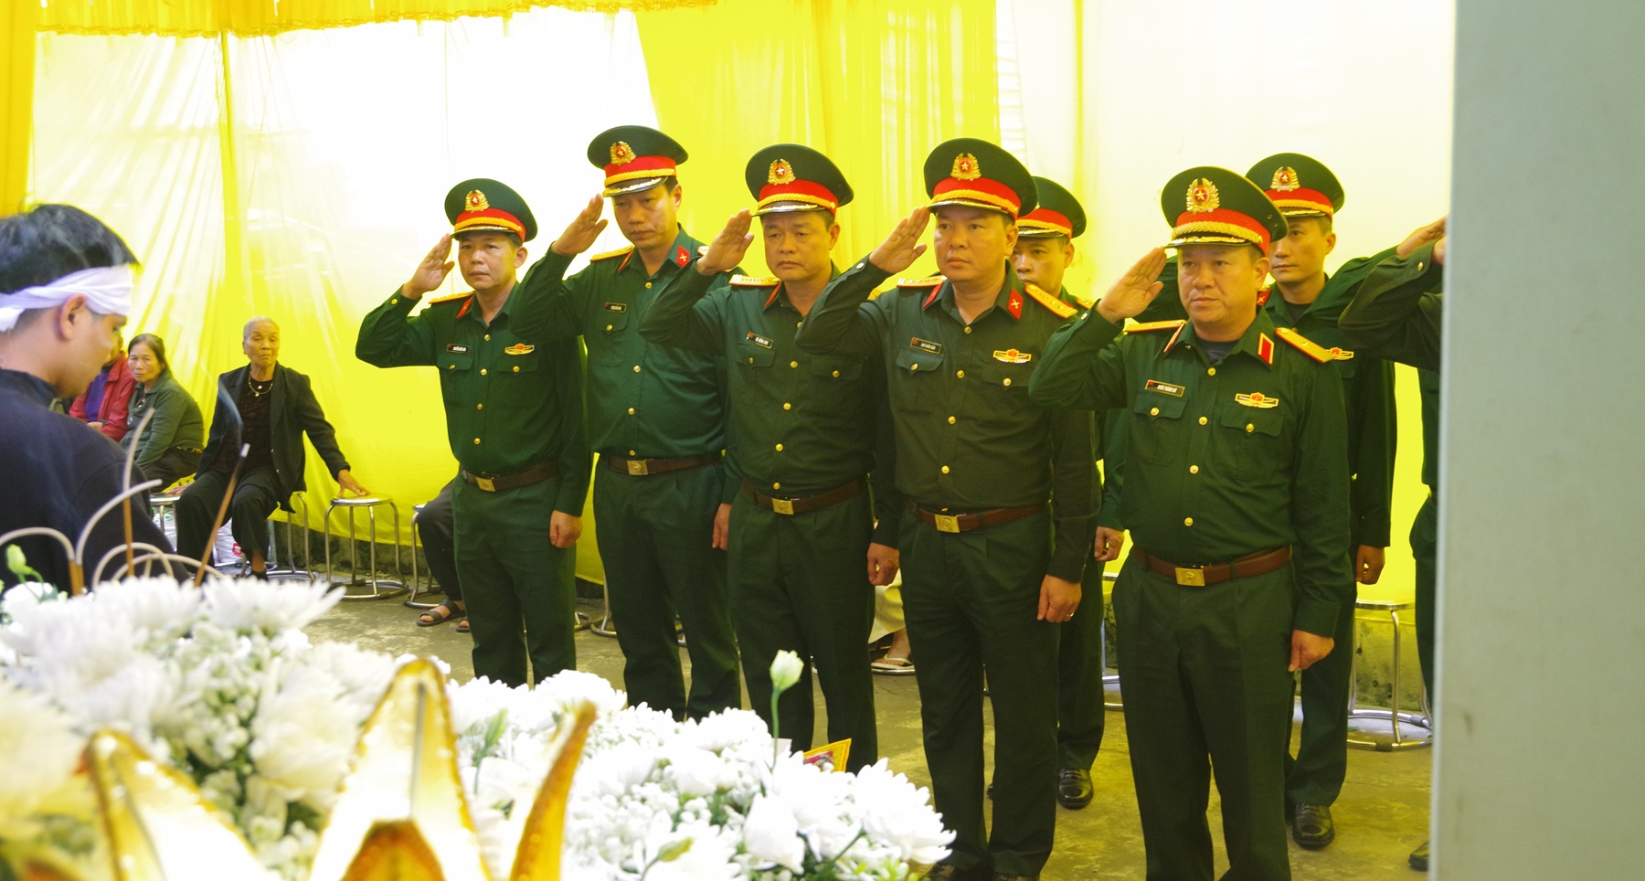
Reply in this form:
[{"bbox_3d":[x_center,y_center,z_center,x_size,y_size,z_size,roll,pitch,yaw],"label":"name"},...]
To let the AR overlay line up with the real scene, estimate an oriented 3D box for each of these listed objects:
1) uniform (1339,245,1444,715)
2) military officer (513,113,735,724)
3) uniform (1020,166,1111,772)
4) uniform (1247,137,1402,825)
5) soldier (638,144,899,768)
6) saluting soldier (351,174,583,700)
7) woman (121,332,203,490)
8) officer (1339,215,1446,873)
[{"bbox_3d":[1.633,0.278,4.260,0.680,1.500,0.420,3,7,31],"label":"uniform"},{"bbox_3d":[-0.580,0.112,4.584,0.680,1.900,0.450,3,7,29],"label":"military officer"},{"bbox_3d":[0.534,0.140,4.758,0.700,1.790,0.450,3,7,31],"label":"uniform"},{"bbox_3d":[1.174,0.156,4.452,0.700,1.810,0.450,3,7,31],"label":"uniform"},{"bbox_3d":[-0.159,0.189,4.207,0.690,1.830,0.450,3,7,29],"label":"soldier"},{"bbox_3d":[-1.038,0.136,4.913,0.700,1.800,0.450,3,7,31],"label":"saluting soldier"},{"bbox_3d":[-3.468,0.083,8.359,0.500,1.200,0.750,5,9,42],"label":"woman"},{"bbox_3d":[1.627,0.179,4.241,0.700,1.800,0.450,3,7,31],"label":"officer"}]

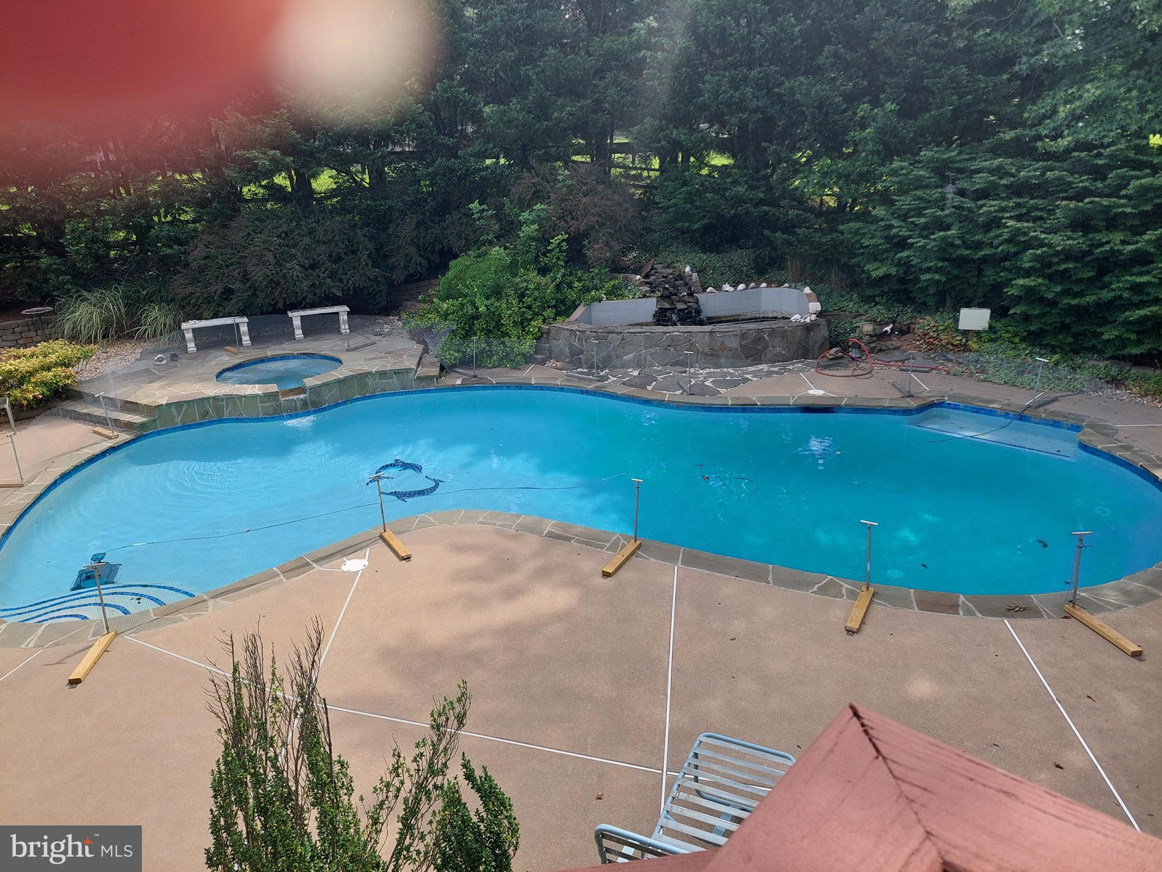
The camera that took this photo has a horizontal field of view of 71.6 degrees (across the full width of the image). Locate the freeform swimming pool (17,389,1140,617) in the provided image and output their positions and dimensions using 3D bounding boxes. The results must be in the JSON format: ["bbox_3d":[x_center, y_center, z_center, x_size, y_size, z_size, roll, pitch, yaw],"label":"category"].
[{"bbox_3d":[-0.146,0.992,9.838,12.517,1.500,6.640,-2,19,3],"label":"freeform swimming pool"}]

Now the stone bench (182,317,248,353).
[{"bbox_3d":[-6.820,-1.898,15.119,1.127,0.499,0.352,-12,21,-23],"label":"stone bench"}]

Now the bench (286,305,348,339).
[{"bbox_3d":[-5.087,-2.216,15.753,1.112,0.499,0.352,-11,21,-21],"label":"bench"}]

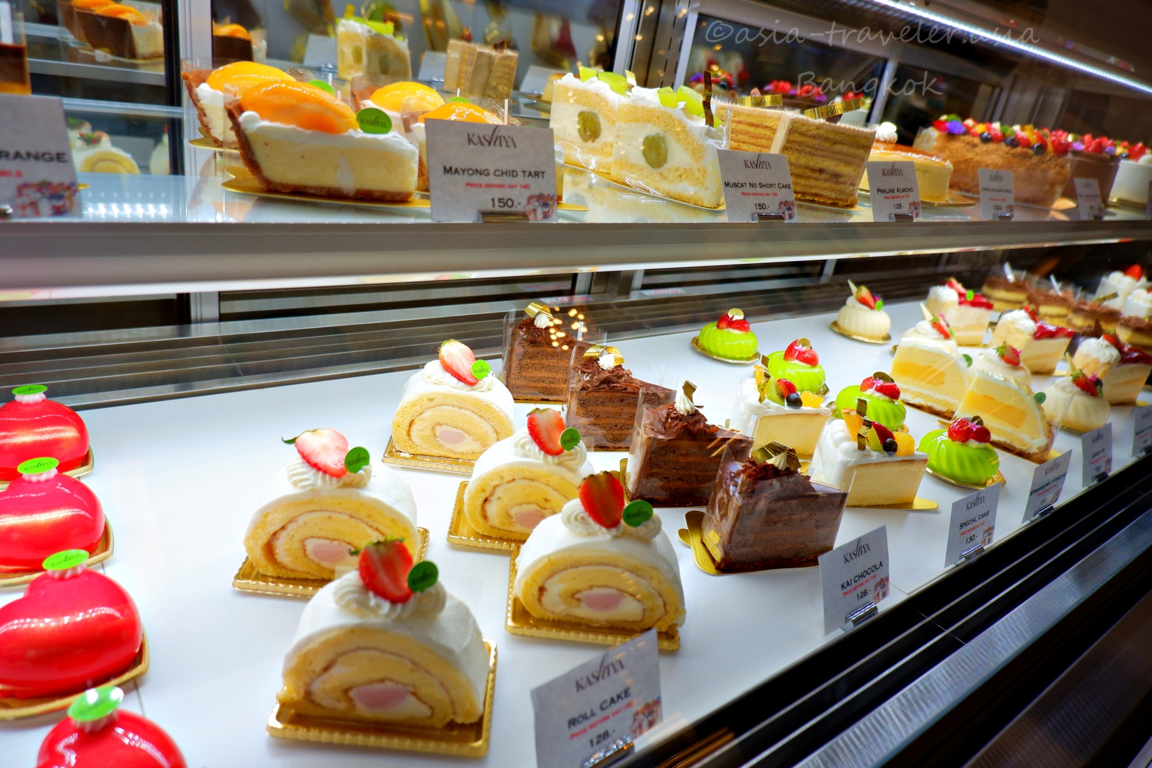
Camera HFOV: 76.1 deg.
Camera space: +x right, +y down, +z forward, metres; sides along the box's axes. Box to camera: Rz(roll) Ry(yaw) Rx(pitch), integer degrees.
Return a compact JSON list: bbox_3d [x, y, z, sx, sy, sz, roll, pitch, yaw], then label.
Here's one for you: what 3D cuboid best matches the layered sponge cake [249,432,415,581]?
[{"bbox_3d":[-0.129,0.062,0.402,0.090,0.085,0.038,8,27,-8],"label":"layered sponge cake"}]

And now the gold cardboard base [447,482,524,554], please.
[{"bbox_3d":[-0.032,0.088,0.484,0.096,0.006,0.062,9,26,-6],"label":"gold cardboard base"}]

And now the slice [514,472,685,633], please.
[{"bbox_3d":[0.017,0.088,0.411,0.093,0.086,0.038,9,26,-7],"label":"slice"}]

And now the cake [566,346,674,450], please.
[{"bbox_3d":[0.043,0.010,0.645,0.091,0.086,0.063,11,26,-1],"label":"cake"}]

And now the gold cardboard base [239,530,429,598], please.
[{"bbox_3d":[-0.150,0.107,0.467,0.106,0.008,0.076,8,26,-6],"label":"gold cardboard base"}]

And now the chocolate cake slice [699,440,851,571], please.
[{"bbox_3d":[0.143,0.083,0.508,0.091,0.082,0.057,8,24,-5],"label":"chocolate cake slice"}]

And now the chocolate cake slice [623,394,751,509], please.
[{"bbox_3d":[0.100,0.047,0.584,0.091,0.093,0.063,10,26,-2],"label":"chocolate cake slice"}]

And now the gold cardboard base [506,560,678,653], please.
[{"bbox_3d":[0.010,0.135,0.474,0.106,0.008,0.076,8,26,-6],"label":"gold cardboard base"}]

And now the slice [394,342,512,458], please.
[{"bbox_3d":[-0.083,0.009,0.527,0.088,0.084,0.038,9,26,-7],"label":"slice"}]

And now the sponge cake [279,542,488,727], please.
[{"bbox_3d":[-0.090,0.117,0.367,0.099,0.093,0.046,8,26,-6],"label":"sponge cake"}]

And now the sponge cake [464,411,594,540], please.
[{"bbox_3d":[-0.026,0.058,0.514,0.097,0.090,0.045,9,26,-5],"label":"sponge cake"}]

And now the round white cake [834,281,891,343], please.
[{"bbox_3d":[0.426,-0.109,1.063,0.077,0.068,0.077,9,26,-4],"label":"round white cake"}]

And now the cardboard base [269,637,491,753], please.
[{"bbox_3d":[-0.088,0.143,0.352,0.096,0.006,0.062,9,26,-7],"label":"cardboard base"}]

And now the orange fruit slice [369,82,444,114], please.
[{"bbox_3d":[-0.105,-0.177,0.456,0.047,0.018,0.033,6,27,-12],"label":"orange fruit slice"}]

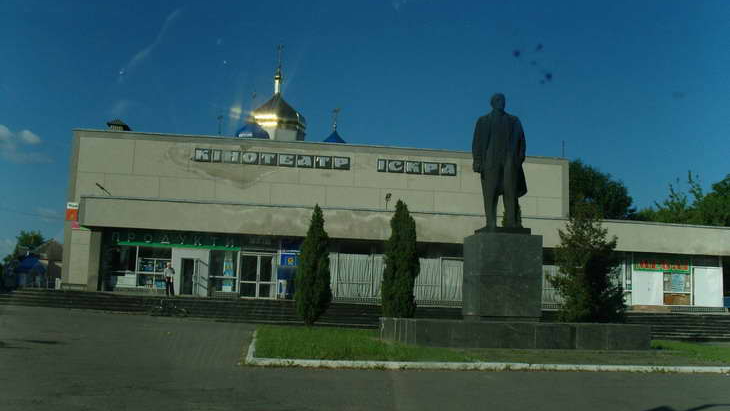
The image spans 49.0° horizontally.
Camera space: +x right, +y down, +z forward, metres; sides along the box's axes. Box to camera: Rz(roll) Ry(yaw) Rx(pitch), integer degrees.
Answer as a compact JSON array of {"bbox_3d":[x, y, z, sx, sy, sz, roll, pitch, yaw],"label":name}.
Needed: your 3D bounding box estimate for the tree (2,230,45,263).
[{"bbox_3d":[-31.972,6.062,75.000,3.900,7.476,3.900,3,-7,-10],"label":"tree"}]

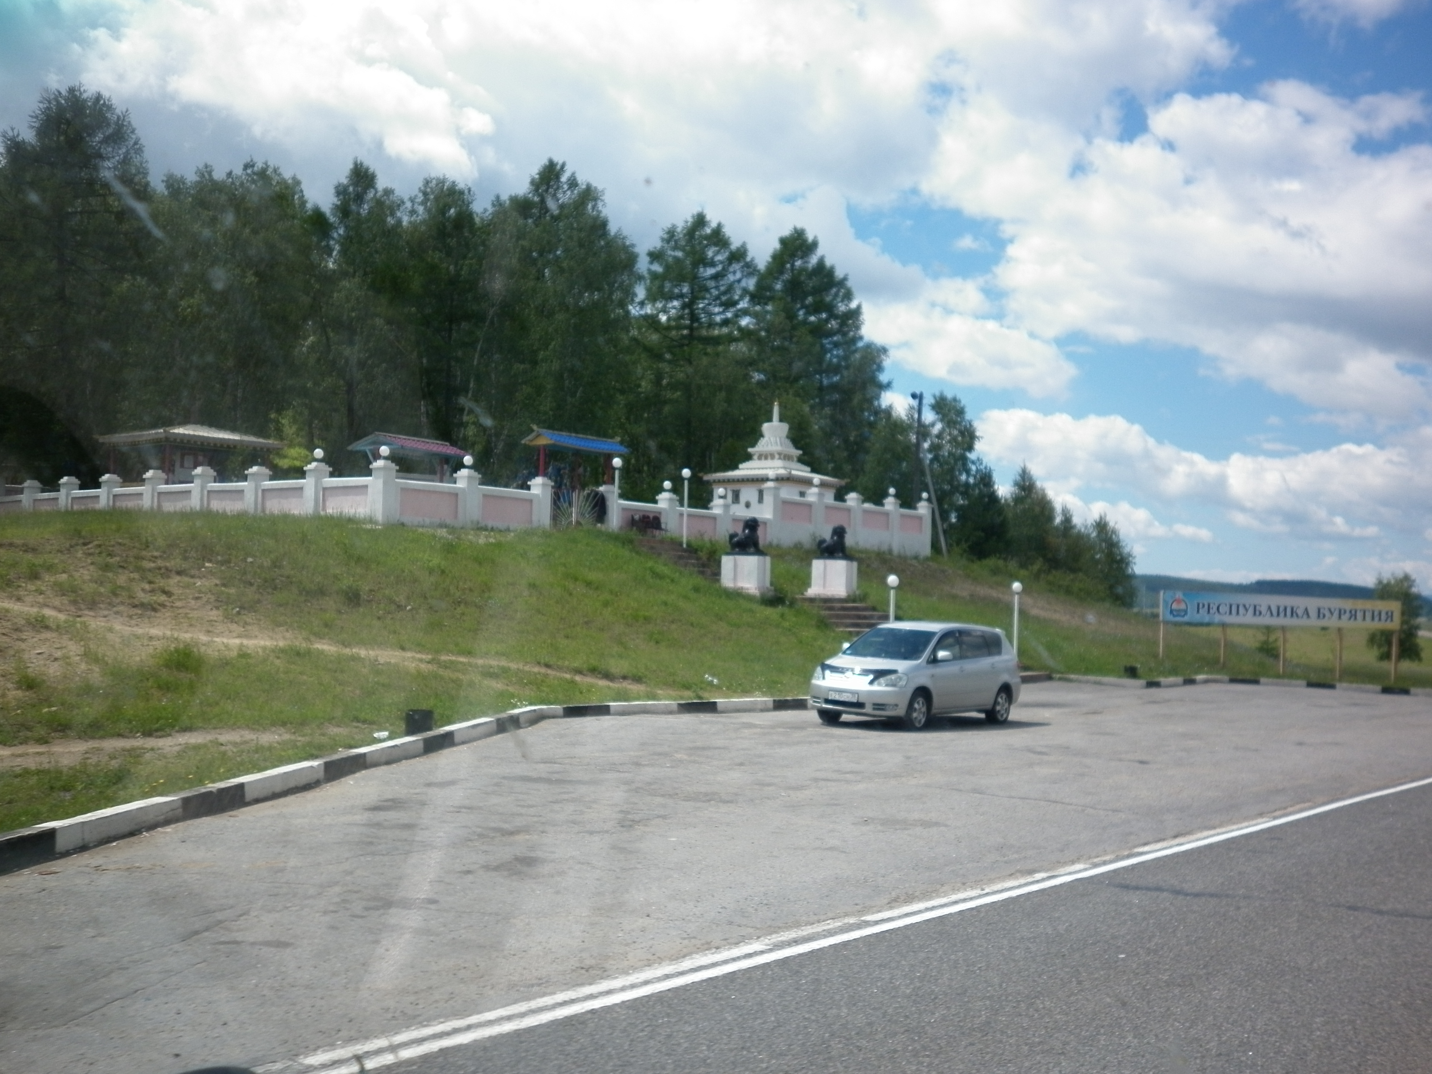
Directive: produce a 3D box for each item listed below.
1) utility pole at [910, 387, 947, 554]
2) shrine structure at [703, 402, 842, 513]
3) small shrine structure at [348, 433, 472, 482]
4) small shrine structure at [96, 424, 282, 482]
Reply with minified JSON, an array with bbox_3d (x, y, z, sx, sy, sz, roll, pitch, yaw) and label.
[{"bbox_3d":[9.344,-2.637,65.495,1.600,7.486,0.900,2,-2,0],"label":"utility pole"},{"bbox_3d":[2.450,-2.609,61.138,4.400,5.754,4.400,1,-2,36],"label":"shrine structure"},{"bbox_3d":[-9.114,-1.596,44.150,2.350,2.756,2.750,0,-2,36],"label":"small shrine structure"},{"bbox_3d":[-18.500,-2.119,52.446,4.500,3.639,4.600,0,-3,40],"label":"small shrine structure"}]

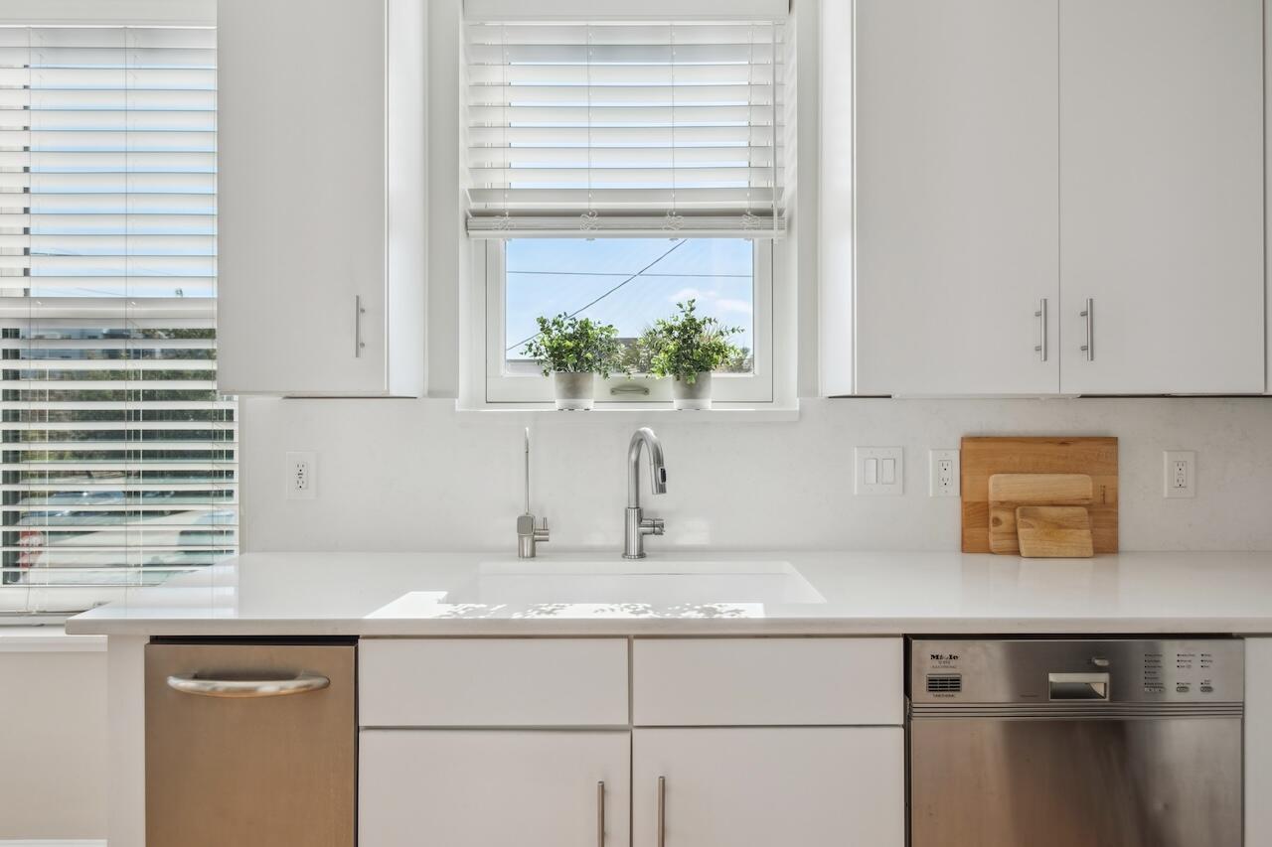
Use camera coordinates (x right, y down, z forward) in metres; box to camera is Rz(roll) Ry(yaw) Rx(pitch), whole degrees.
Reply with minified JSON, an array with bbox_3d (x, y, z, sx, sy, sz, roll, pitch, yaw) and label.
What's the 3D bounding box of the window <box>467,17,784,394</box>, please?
[{"bbox_3d":[-0.023,-0.588,1.900,0.865,1.090,0.100,0,1,0],"label":"window"}]

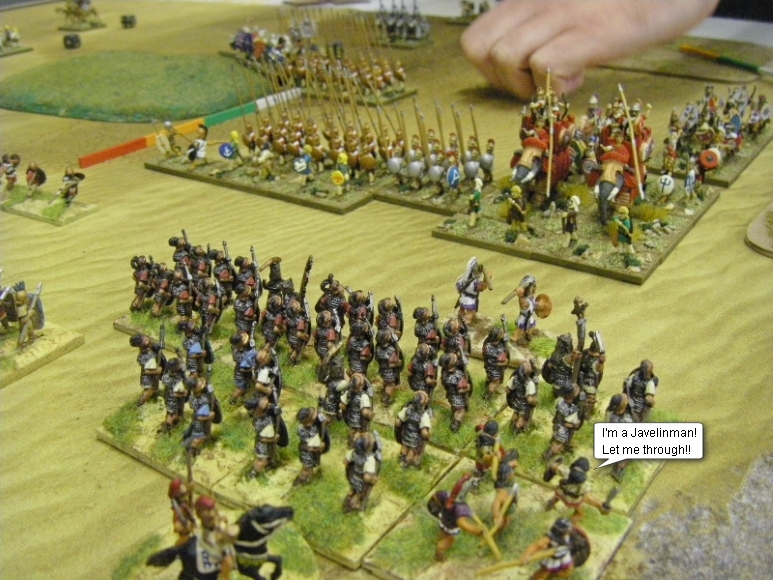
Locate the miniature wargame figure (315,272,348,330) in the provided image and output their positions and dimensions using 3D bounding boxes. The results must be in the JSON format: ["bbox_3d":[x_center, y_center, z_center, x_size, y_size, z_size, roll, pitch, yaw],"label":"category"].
[{"bbox_3d":[-0.015,0.005,0.241,0.009,0.021,0.008,17,32,32],"label":"miniature wargame figure"}]

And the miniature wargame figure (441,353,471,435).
[{"bbox_3d":[0.017,0.024,0.204,0.009,0.019,0.008,17,32,32],"label":"miniature wargame figure"}]

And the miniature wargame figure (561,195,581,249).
[{"bbox_3d":[0.064,-0.024,0.297,0.006,0.017,0.006,-20,31,-31],"label":"miniature wargame figure"}]

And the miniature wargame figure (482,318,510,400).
[{"bbox_3d":[0.028,0.017,0.215,0.008,0.021,0.008,17,32,32],"label":"miniature wargame figure"}]

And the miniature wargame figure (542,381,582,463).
[{"bbox_3d":[0.040,0.030,0.193,0.009,0.019,0.008,20,34,37],"label":"miniature wargame figure"}]

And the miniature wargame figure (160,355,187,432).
[{"bbox_3d":[-0.051,0.026,0.206,0.006,0.019,0.006,22,35,39],"label":"miniature wargame figure"}]

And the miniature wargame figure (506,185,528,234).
[{"bbox_3d":[0.048,-0.030,0.312,0.008,0.018,0.006,14,31,29],"label":"miniature wargame figure"}]

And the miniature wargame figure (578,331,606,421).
[{"bbox_3d":[0.048,0.020,0.200,0.007,0.022,0.008,12,31,26],"label":"miniature wargame figure"}]

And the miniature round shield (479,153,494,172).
[{"bbox_3d":[0.043,-0.054,0.363,0.007,0.007,0.002,17,32,33],"label":"miniature round shield"}]

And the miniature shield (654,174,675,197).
[{"bbox_3d":[0.111,-0.041,0.337,0.007,0.008,0.002,10,29,22],"label":"miniature shield"}]

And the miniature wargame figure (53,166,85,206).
[{"bbox_3d":[-0.133,-0.044,0.356,0.009,0.015,0.009,12,30,27],"label":"miniature wargame figure"}]

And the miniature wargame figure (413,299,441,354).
[{"bbox_3d":[0.010,0.012,0.226,0.008,0.021,0.008,17,32,32],"label":"miniature wargame figure"}]

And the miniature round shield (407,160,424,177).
[{"bbox_3d":[0.012,-0.051,0.357,0.007,0.007,0.002,17,32,33],"label":"miniature round shield"}]

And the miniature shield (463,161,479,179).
[{"bbox_3d":[0.035,-0.050,0.350,0.007,0.008,0.003,12,30,27],"label":"miniature shield"}]

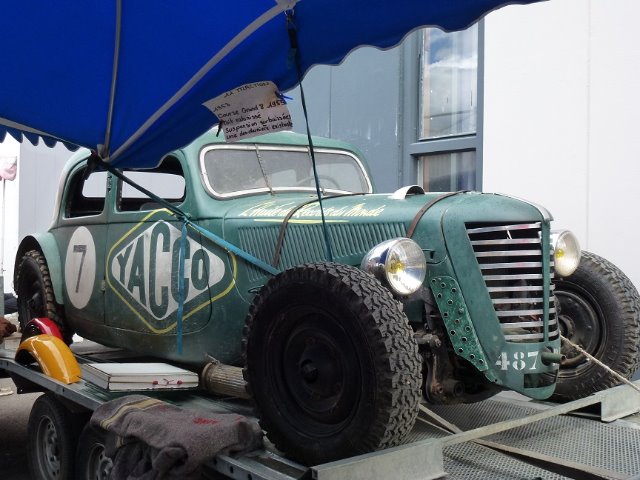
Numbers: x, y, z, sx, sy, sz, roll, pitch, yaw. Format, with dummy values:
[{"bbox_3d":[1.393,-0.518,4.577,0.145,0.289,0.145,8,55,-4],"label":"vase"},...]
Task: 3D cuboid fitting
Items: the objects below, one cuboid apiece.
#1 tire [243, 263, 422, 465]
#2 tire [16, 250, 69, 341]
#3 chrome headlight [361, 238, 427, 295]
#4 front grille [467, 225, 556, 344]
[{"bbox_3d":[0.023,0.432,2.476,0.710,0.710,0.185,0,1,44],"label":"tire"},{"bbox_3d":[-1.799,0.413,4.714,0.180,0.710,0.710,0,1,-38],"label":"tire"},{"bbox_3d":[0.248,0.094,2.580,0.200,0.200,0.210,0,1,-38],"label":"chrome headlight"},{"bbox_3d":[0.781,0.153,2.690,0.540,0.440,0.160,0,1,-38],"label":"front grille"}]

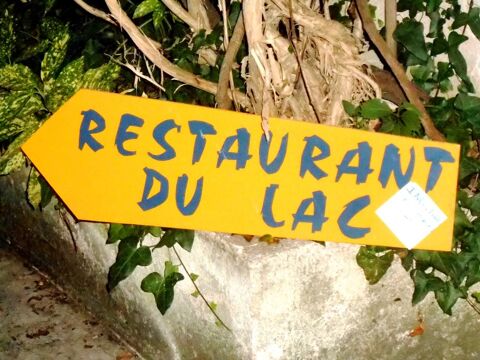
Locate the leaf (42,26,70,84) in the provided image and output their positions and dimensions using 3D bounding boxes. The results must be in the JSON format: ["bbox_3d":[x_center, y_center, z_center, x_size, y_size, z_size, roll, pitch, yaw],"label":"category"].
[{"bbox_3d":[-0.374,-0.254,2.950,0.061,0.114,0.030,-3,-20,-10],"label":"leaf"}]

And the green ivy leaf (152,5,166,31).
[{"bbox_3d":[-0.138,-0.278,2.500,0.024,0.048,0.022,-1,15,0],"label":"green ivy leaf"}]

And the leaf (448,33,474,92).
[{"bbox_3d":[0.368,-0.195,2.420,0.043,0.098,0.030,-3,15,-6],"label":"leaf"}]

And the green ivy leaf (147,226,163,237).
[{"bbox_3d":[-0.156,0.091,2.660,0.029,0.027,0.012,2,-17,7],"label":"green ivy leaf"}]

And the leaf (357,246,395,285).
[{"bbox_3d":[0.247,0.154,2.660,0.069,0.073,0.025,0,-14,0],"label":"leaf"}]

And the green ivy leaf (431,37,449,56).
[{"bbox_3d":[0.336,-0.225,2.450,0.030,0.032,0.020,-1,15,0],"label":"green ivy leaf"}]

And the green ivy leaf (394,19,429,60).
[{"bbox_3d":[0.344,-0.280,2.920,0.068,0.080,0.025,2,-17,7],"label":"green ivy leaf"}]

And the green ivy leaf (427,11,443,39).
[{"bbox_3d":[0.394,-0.315,2.950,0.032,0.057,0.020,4,-17,13],"label":"green ivy leaf"}]

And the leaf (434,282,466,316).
[{"bbox_3d":[0.321,0.179,2.220,0.049,0.050,0.022,-3,15,-6],"label":"leaf"}]

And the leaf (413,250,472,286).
[{"bbox_3d":[0.313,0.135,2.250,0.093,0.055,0.035,-3,15,-6],"label":"leaf"}]

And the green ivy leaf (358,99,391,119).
[{"bbox_3d":[0.214,-0.113,2.300,0.054,0.028,0.030,-1,15,0],"label":"green ivy leaf"}]

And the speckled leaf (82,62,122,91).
[{"bbox_3d":[-0.230,-0.170,2.420,0.063,0.048,0.035,-1,15,0],"label":"speckled leaf"}]

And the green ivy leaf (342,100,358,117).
[{"bbox_3d":[0.209,-0.136,2.760,0.030,0.030,0.012,4,-20,14],"label":"green ivy leaf"}]

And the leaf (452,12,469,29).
[{"bbox_3d":[0.452,-0.325,2.970,0.037,0.033,0.015,0,-18,0],"label":"leaf"}]

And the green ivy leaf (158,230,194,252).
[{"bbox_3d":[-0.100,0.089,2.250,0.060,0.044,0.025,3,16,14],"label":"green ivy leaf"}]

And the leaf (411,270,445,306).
[{"bbox_3d":[0.345,0.198,2.680,0.063,0.063,0.025,2,-14,6],"label":"leaf"}]

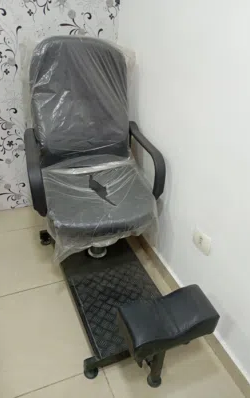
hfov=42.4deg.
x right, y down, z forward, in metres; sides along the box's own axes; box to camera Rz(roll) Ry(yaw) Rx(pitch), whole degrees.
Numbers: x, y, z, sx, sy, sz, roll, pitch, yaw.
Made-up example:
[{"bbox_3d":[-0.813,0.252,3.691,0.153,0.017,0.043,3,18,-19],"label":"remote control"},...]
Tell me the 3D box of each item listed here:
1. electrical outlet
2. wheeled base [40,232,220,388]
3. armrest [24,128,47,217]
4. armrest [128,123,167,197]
[{"bbox_3d":[0.322,0.178,1.355,0.012,0.086,0.113,-10,36,-21],"label":"electrical outlet"},{"bbox_3d":[-0.045,0.311,1.478,0.503,0.428,0.996,-10,36,-21],"label":"wheeled base"},{"bbox_3d":[-0.401,-0.131,1.431,0.060,0.258,0.420,-7,35,-18],"label":"armrest"},{"bbox_3d":[0.101,-0.196,1.601,0.060,0.258,0.420,-7,35,-18],"label":"armrest"}]

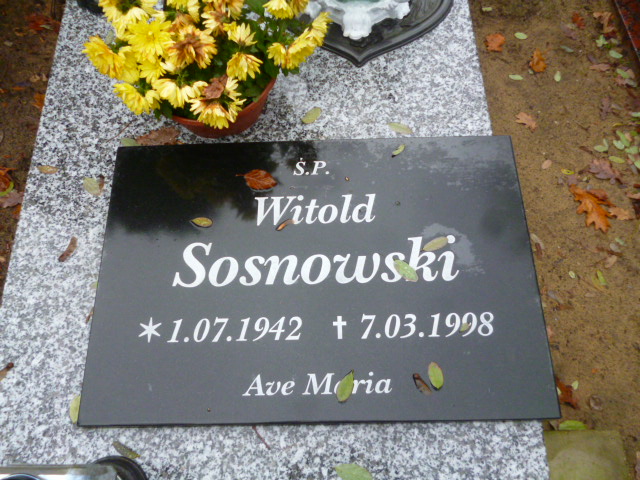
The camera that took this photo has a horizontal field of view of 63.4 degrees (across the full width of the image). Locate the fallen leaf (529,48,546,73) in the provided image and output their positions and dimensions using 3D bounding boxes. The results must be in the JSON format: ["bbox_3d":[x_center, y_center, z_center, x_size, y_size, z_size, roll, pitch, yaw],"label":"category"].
[{"bbox_3d":[0.539,-0.445,1.282,0.041,0.025,0.074,7,69,5],"label":"fallen leaf"}]

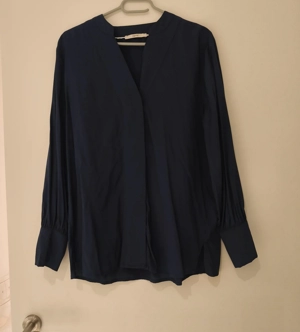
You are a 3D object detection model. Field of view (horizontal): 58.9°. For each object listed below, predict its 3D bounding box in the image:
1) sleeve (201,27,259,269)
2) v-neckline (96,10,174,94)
[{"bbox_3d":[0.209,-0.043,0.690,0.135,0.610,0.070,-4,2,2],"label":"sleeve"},{"bbox_3d":[-0.037,-0.292,0.685,0.200,0.215,0.060,-1,2,1],"label":"v-neckline"}]

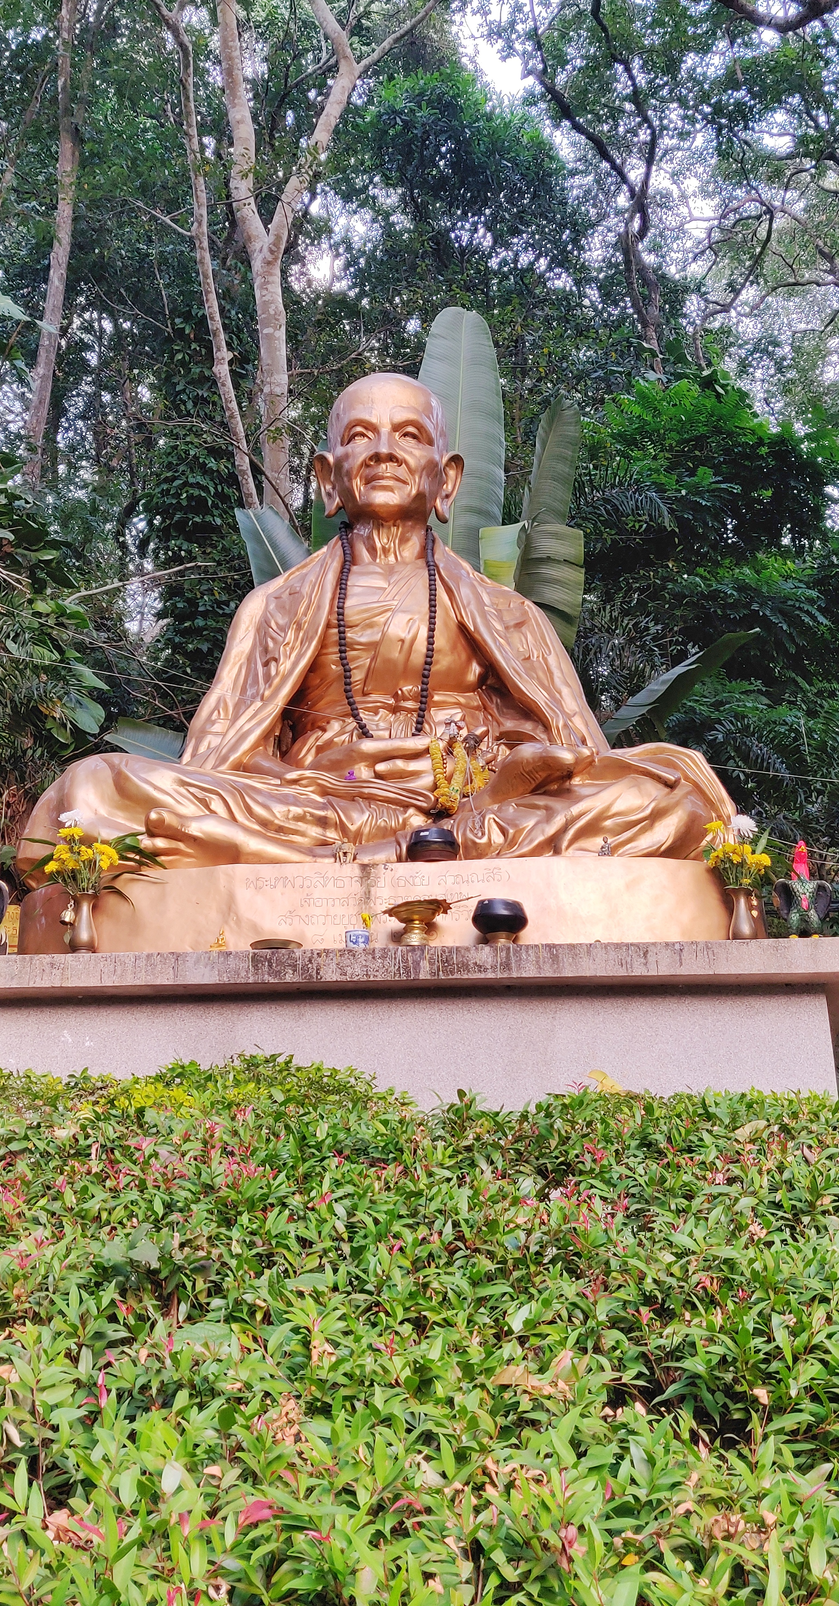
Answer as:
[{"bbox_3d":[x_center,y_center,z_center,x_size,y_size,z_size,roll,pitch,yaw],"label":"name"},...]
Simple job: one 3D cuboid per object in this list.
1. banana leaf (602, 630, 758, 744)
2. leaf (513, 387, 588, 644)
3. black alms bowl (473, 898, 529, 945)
[{"bbox_3d":[1.578,-0.686,7.168,1.321,0.420,0.400,-34,-19,-11],"label":"banana leaf"},{"bbox_3d":[0.895,-1.889,7.917,0.500,2.333,0.350,6,-23,8],"label":"leaf"},{"bbox_3d":[0.303,0.455,4.338,0.205,0.199,0.205,-2,-19,6],"label":"black alms bowl"}]

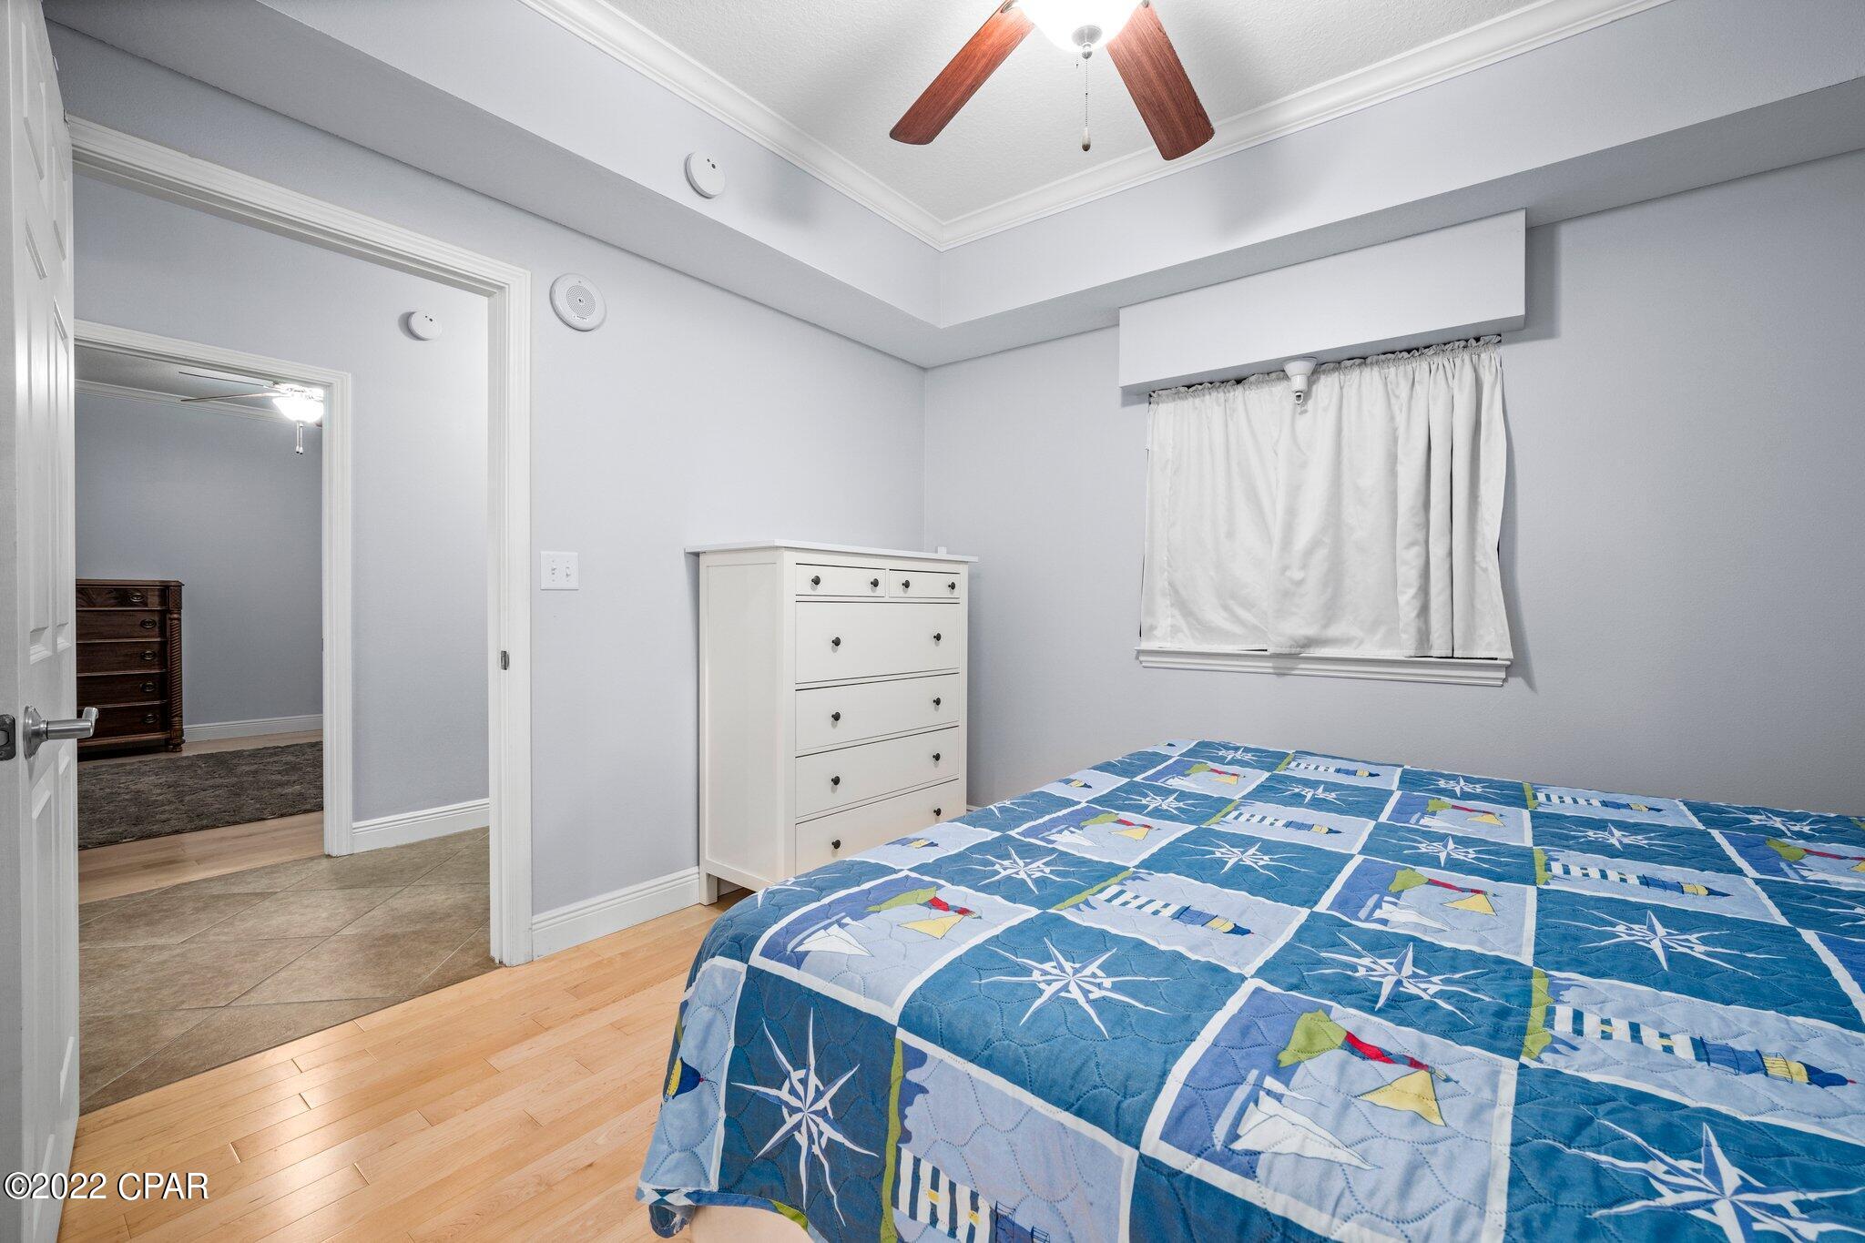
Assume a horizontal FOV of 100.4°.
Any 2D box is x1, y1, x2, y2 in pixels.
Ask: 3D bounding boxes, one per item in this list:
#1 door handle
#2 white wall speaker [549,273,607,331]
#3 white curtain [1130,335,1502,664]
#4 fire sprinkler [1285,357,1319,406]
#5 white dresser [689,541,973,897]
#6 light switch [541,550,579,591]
[{"bbox_3d":[-1.182,0.143,1.058,0.066,0.068,0.135,-1,2,-44],"label":"door handle"},{"bbox_3d":[-1.124,-1.014,2.473,0.033,0.172,0.172,1,1,38],"label":"white wall speaker"},{"bbox_3d":[1.322,-0.364,2.780,1.210,1.113,0.100,1,1,38],"label":"white curtain"},{"bbox_3d":[1.308,-0.843,2.760,0.116,0.155,0.116,1,1,38],"label":"fire sprinkler"},{"bbox_3d":[-0.355,0.385,3.087,0.500,1.310,1.095,1,1,38],"label":"white dresser"},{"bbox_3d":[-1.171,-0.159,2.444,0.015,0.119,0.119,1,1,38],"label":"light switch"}]

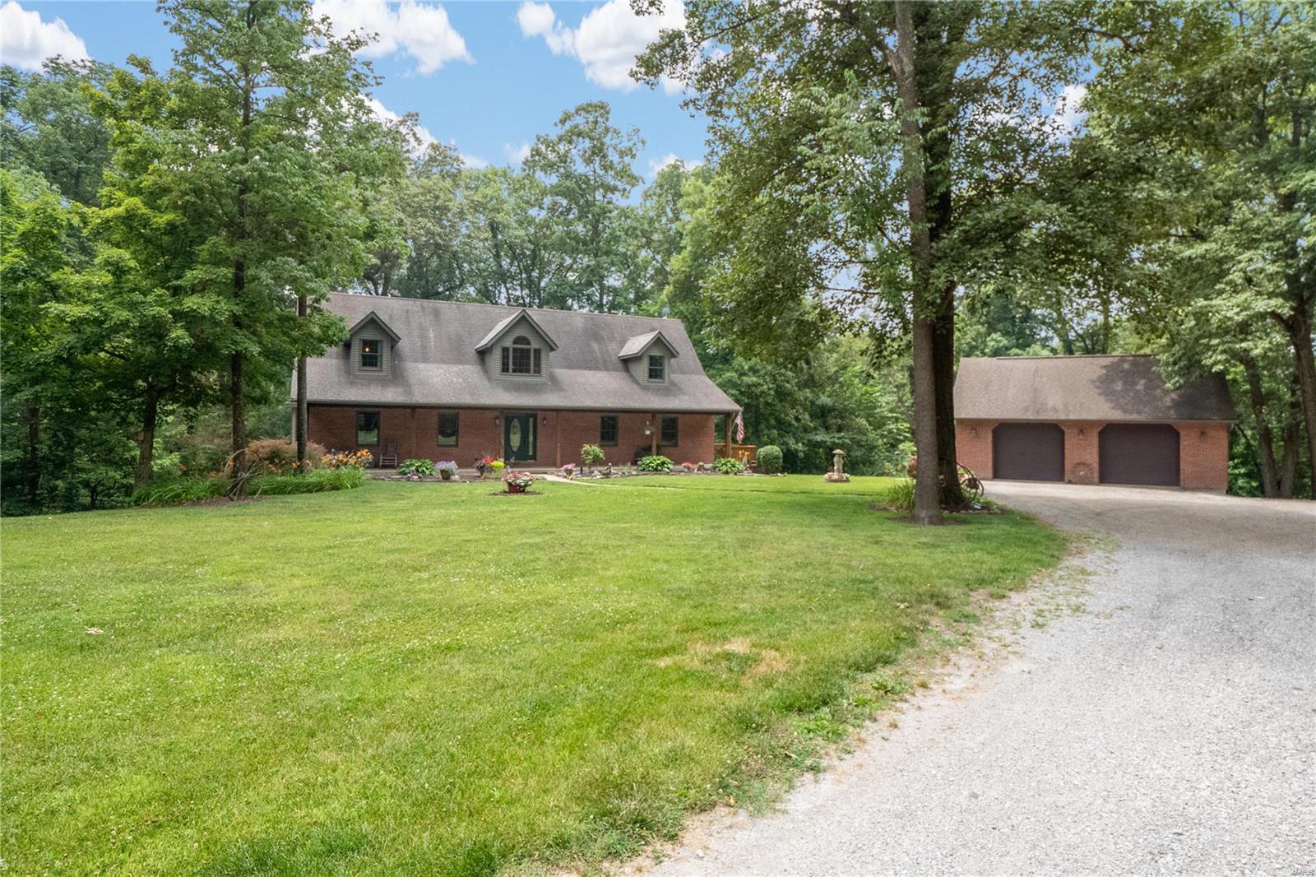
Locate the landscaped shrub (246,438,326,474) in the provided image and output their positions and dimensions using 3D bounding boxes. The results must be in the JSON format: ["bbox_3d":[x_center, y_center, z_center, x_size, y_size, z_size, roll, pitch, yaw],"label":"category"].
[{"bbox_3d":[-12.332,0.641,24.212,2.450,1.350,2.000,0,1,-27],"label":"landscaped shrub"}]

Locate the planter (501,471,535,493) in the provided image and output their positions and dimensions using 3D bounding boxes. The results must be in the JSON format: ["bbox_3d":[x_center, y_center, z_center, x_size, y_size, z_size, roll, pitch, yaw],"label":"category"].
[{"bbox_3d":[-4.075,1.228,21.322,0.950,0.660,0.930,1,1,0],"label":"planter"}]

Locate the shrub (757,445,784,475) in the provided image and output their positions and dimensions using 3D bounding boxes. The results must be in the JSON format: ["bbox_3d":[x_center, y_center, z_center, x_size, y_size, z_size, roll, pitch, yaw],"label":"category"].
[{"bbox_3d":[4.888,0.903,31.816,1.160,1.270,1.160,1,1,0],"label":"shrub"}]

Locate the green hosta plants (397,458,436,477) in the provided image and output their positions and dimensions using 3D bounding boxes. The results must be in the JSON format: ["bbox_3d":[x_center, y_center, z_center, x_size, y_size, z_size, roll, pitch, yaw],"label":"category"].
[{"bbox_3d":[-9.020,1.089,27.320,1.450,0.720,1.300,0,1,-24],"label":"green hosta plants"}]

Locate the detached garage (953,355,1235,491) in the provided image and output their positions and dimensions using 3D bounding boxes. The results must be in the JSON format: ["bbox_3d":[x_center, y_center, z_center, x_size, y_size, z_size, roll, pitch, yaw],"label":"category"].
[{"bbox_3d":[19.089,-0.950,33.296,10.195,5.600,7.800,1,1,28],"label":"detached garage"}]

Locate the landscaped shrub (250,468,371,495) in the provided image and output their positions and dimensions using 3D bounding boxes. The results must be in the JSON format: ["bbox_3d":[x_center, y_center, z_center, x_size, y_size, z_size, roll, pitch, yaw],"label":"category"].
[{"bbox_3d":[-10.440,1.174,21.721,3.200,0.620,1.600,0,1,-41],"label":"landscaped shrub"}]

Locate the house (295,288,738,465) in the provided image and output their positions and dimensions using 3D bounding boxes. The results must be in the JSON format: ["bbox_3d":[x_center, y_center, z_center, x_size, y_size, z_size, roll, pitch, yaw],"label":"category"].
[{"bbox_3d":[-7.066,-2.571,35.334,18.510,7.700,12.200,0,1,-24],"label":"house"}]

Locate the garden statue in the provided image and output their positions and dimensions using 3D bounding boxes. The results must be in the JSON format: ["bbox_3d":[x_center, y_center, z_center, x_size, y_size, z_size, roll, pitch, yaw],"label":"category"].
[{"bbox_3d":[6.813,0.991,27.818,1.000,1.200,1.000,1,1,0],"label":"garden statue"}]

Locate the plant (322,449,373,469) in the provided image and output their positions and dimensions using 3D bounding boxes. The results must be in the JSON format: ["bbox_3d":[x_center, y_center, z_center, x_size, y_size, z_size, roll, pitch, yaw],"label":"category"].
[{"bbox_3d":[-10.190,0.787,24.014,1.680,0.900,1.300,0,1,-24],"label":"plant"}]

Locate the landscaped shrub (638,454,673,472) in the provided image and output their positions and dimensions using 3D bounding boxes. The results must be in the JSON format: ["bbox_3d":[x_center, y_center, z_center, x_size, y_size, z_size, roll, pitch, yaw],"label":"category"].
[{"bbox_3d":[-0.101,1.050,31.319,1.520,0.780,1.400,1,1,0],"label":"landscaped shrub"}]

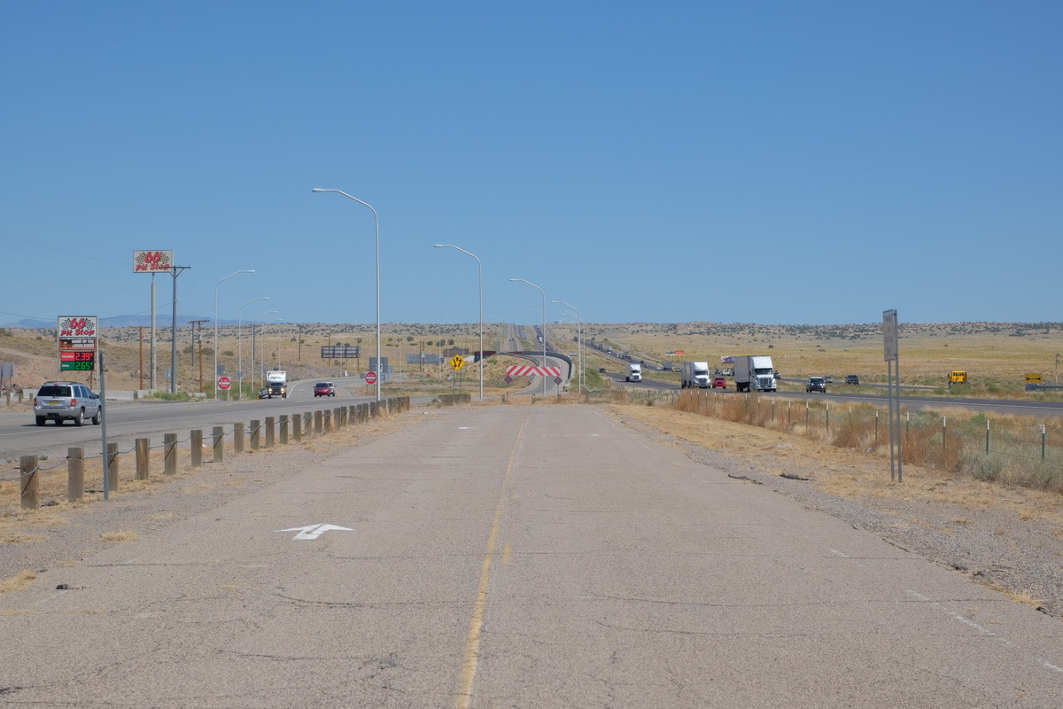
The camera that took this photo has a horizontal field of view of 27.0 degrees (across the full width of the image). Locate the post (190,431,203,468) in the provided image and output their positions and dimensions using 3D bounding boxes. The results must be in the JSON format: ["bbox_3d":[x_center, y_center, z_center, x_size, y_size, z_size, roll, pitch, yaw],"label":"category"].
[{"bbox_3d":[-6.286,1.774,41.600,0.180,0.720,0.180,0,0,1],"label":"post"}]

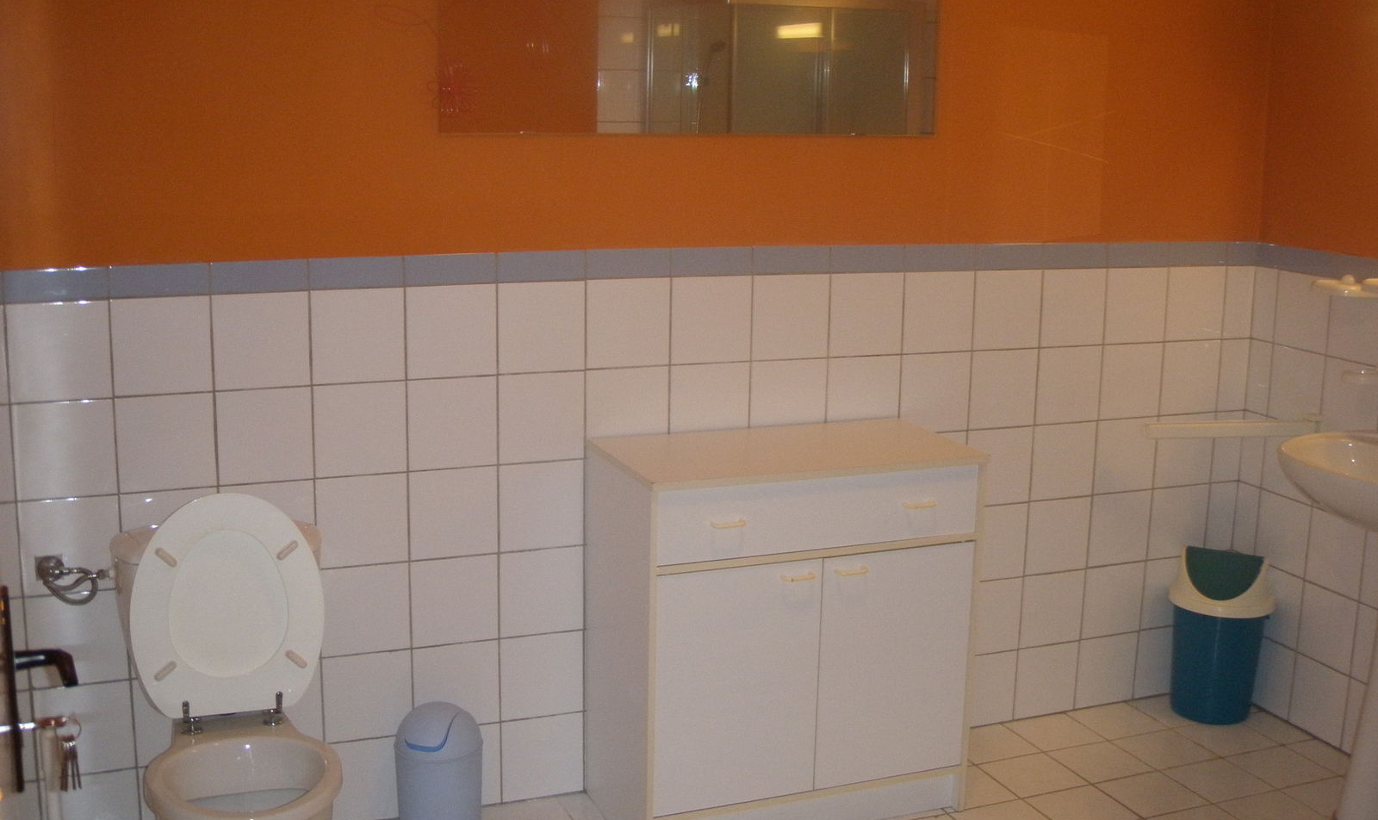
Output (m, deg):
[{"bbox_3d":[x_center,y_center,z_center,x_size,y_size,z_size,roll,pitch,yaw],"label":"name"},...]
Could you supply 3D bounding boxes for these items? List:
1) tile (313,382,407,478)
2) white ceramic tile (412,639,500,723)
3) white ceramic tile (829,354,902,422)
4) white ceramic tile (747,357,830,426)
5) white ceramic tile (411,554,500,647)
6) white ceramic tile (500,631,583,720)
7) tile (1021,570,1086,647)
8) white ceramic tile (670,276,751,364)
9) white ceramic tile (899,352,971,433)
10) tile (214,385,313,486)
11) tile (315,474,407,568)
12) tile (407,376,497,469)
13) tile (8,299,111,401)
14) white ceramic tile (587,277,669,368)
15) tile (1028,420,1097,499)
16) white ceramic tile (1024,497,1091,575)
[{"bbox_3d":[-0.692,0.043,3.188,0.200,0.200,0.010,-4,12,-22],"label":"tile"},{"bbox_3d":[-0.518,0.617,3.386,0.198,0.198,0.010,-4,12,-22],"label":"white ceramic tile"},{"bbox_3d":[0.419,-0.029,3.641,0.198,0.198,0.010,-4,12,-22],"label":"white ceramic tile"},{"bbox_3d":[0.233,-0.017,3.564,0.199,0.199,0.010,-4,12,-22],"label":"white ceramic tile"},{"bbox_3d":[-0.517,0.423,3.351,0.198,0.198,0.010,-4,13,-22],"label":"white ceramic tile"},{"bbox_3d":[-0.336,0.607,3.471,0.199,0.199,0.010,-4,12,-22],"label":"white ceramic tile"},{"bbox_3d":[0.958,0.522,3.985,0.198,0.198,0.010,-4,12,-22],"label":"tile"},{"bbox_3d":[0.050,-0.202,3.450,0.198,0.198,0.010,-4,13,-22],"label":"white ceramic tile"},{"bbox_3d":[0.603,-0.040,3.713,0.199,0.199,0.010,-4,12,-22],"label":"white ceramic tile"},{"bbox_3d":[-0.872,0.054,3.113,0.200,0.200,0.010,-4,12,-22],"label":"tile"},{"bbox_3d":[-0.697,0.238,3.236,0.198,0.198,0.010,-4,13,-22],"label":"tile"},{"bbox_3d":[-0.511,0.031,3.269,0.198,0.198,0.010,-4,13,-22],"label":"tile"},{"bbox_3d":[-1.217,-0.116,2.924,0.200,0.200,0.010,-4,12,-22],"label":"tile"},{"bbox_3d":[-0.135,-0.191,3.377,0.198,0.198,0.010,-4,12,-22],"label":"white ceramic tile"},{"bbox_3d":[0.965,0.132,3.902,0.199,0.199,0.010,-4,12,-22],"label":"tile"},{"bbox_3d":[0.963,0.327,3.945,0.198,0.198,0.010,-4,12,-22],"label":"white ceramic tile"}]

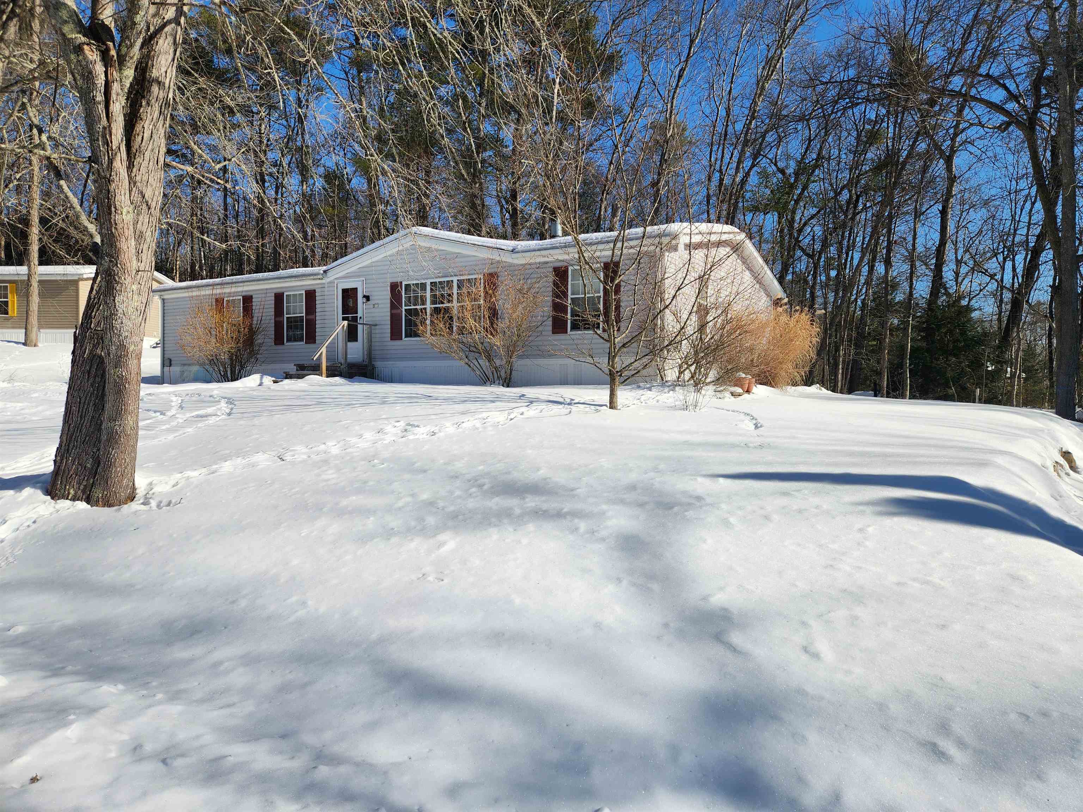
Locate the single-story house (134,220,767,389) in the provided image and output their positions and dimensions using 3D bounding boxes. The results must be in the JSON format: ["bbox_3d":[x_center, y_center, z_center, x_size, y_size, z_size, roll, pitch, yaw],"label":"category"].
[{"bbox_3d":[-2.328,-2.401,21.422,16.580,3.870,9.070,1,1,31],"label":"single-story house"}]

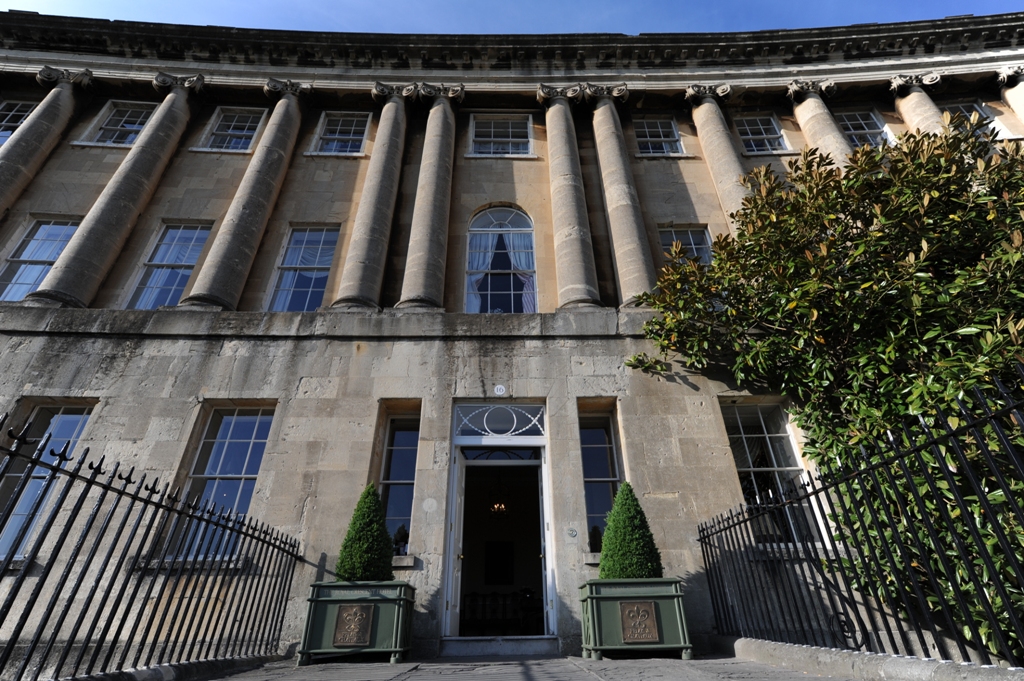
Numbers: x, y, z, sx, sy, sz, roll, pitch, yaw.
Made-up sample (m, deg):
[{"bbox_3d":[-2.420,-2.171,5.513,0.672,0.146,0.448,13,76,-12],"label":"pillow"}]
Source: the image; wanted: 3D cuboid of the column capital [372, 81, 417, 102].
[{"bbox_3d":[-2.875,-5.845,11.849,1.060,0.470,0.920,1,-30,-2],"label":"column capital"}]

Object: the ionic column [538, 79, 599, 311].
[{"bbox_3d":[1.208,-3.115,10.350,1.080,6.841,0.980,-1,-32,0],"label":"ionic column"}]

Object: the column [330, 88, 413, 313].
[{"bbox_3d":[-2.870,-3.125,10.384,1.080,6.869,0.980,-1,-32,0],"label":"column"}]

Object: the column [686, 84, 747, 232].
[{"bbox_3d":[4.890,-3.155,10.392,1.080,6.720,0.980,-1,-30,0],"label":"column"}]

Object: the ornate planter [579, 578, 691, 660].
[{"bbox_3d":[1.358,3.151,5.451,1.032,0.744,0.740,-1,-32,0],"label":"ornate planter"}]

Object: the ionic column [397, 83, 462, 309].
[{"bbox_3d":[-1.686,-3.155,10.288,1.080,6.720,0.980,1,-30,-2],"label":"ionic column"}]

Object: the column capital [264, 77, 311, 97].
[{"bbox_3d":[-5.453,-5.882,11.746,1.060,0.470,0.920,1,-30,-3],"label":"column capital"}]

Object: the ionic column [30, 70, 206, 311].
[{"bbox_3d":[-8.015,-3.243,10.038,1.080,6.720,0.980,1,-30,-3],"label":"ionic column"}]

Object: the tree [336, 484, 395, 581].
[{"bbox_3d":[-1.706,2.351,5.871,0.677,1.202,0.677,-1,-32,0],"label":"tree"}]

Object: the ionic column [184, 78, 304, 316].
[{"bbox_3d":[-5.428,-3.196,10.159,1.080,6.720,0.980,1,-30,-3],"label":"ionic column"}]

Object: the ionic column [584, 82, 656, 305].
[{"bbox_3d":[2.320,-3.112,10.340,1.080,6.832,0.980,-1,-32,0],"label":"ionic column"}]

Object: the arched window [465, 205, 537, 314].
[{"bbox_3d":[-0.223,-1.621,9.902,1.420,3.000,0.220,0,-30,-1],"label":"arched window"}]

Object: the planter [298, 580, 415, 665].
[{"bbox_3d":[-1.650,3.157,5.398,1.057,0.747,0.740,-1,-32,0],"label":"planter"}]

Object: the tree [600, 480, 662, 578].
[{"bbox_3d":[1.395,2.340,5.927,0.744,1.216,0.744,-1,-32,0],"label":"tree"}]

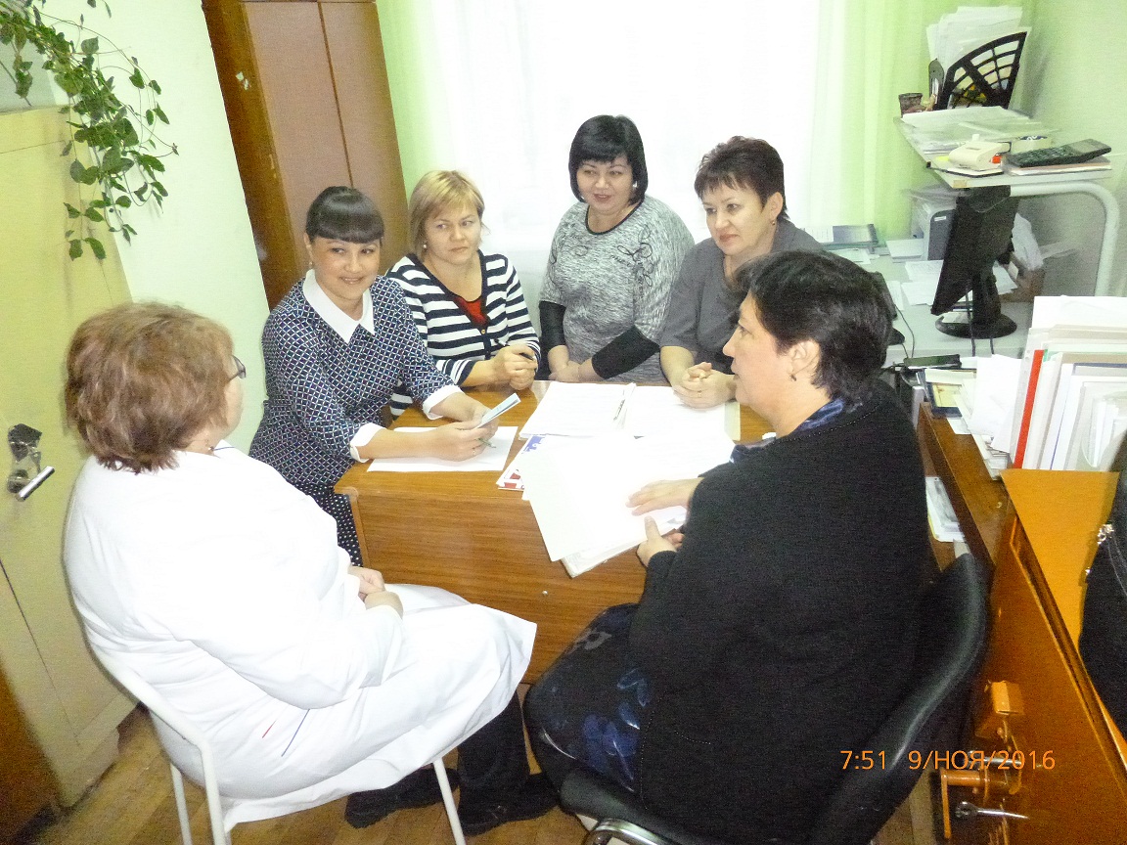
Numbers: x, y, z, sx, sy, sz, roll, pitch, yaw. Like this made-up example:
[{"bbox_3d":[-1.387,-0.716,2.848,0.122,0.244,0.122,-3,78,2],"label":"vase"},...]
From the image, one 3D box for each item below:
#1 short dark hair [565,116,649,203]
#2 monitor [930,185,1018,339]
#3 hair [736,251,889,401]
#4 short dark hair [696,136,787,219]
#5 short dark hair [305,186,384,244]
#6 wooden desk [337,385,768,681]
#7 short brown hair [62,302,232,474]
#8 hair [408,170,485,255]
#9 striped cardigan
[{"bbox_3d":[0.118,-0.686,2.150,0.205,0.235,0.225,1,30,13],"label":"short dark hair"},{"bbox_3d":[1.145,-0.450,2.221,0.200,0.390,0.380,19,33,42],"label":"monitor"},{"bbox_3d":[0.367,-0.135,1.180,0.235,0.215,0.195,-7,19,34],"label":"hair"},{"bbox_3d":[0.397,-0.526,1.790,0.220,0.195,0.180,-33,35,-29],"label":"short dark hair"},{"bbox_3d":[-0.457,-0.414,1.700,0.165,0.170,0.200,-9,30,-20],"label":"short dark hair"},{"bbox_3d":[0.151,0.370,1.971,1.095,0.750,0.615,2,25,14],"label":"wooden desk"},{"bbox_3d":[-0.585,-0.046,1.150,0.240,0.245,0.205,-2,23,-15],"label":"short brown hair"},{"bbox_3d":[-0.306,-0.544,2.130,0.195,0.240,0.225,-15,31,-23],"label":"hair"},{"bbox_3d":[-0.264,-0.207,2.060,0.460,0.570,0.370,-19,28,-29],"label":"striped cardigan"}]

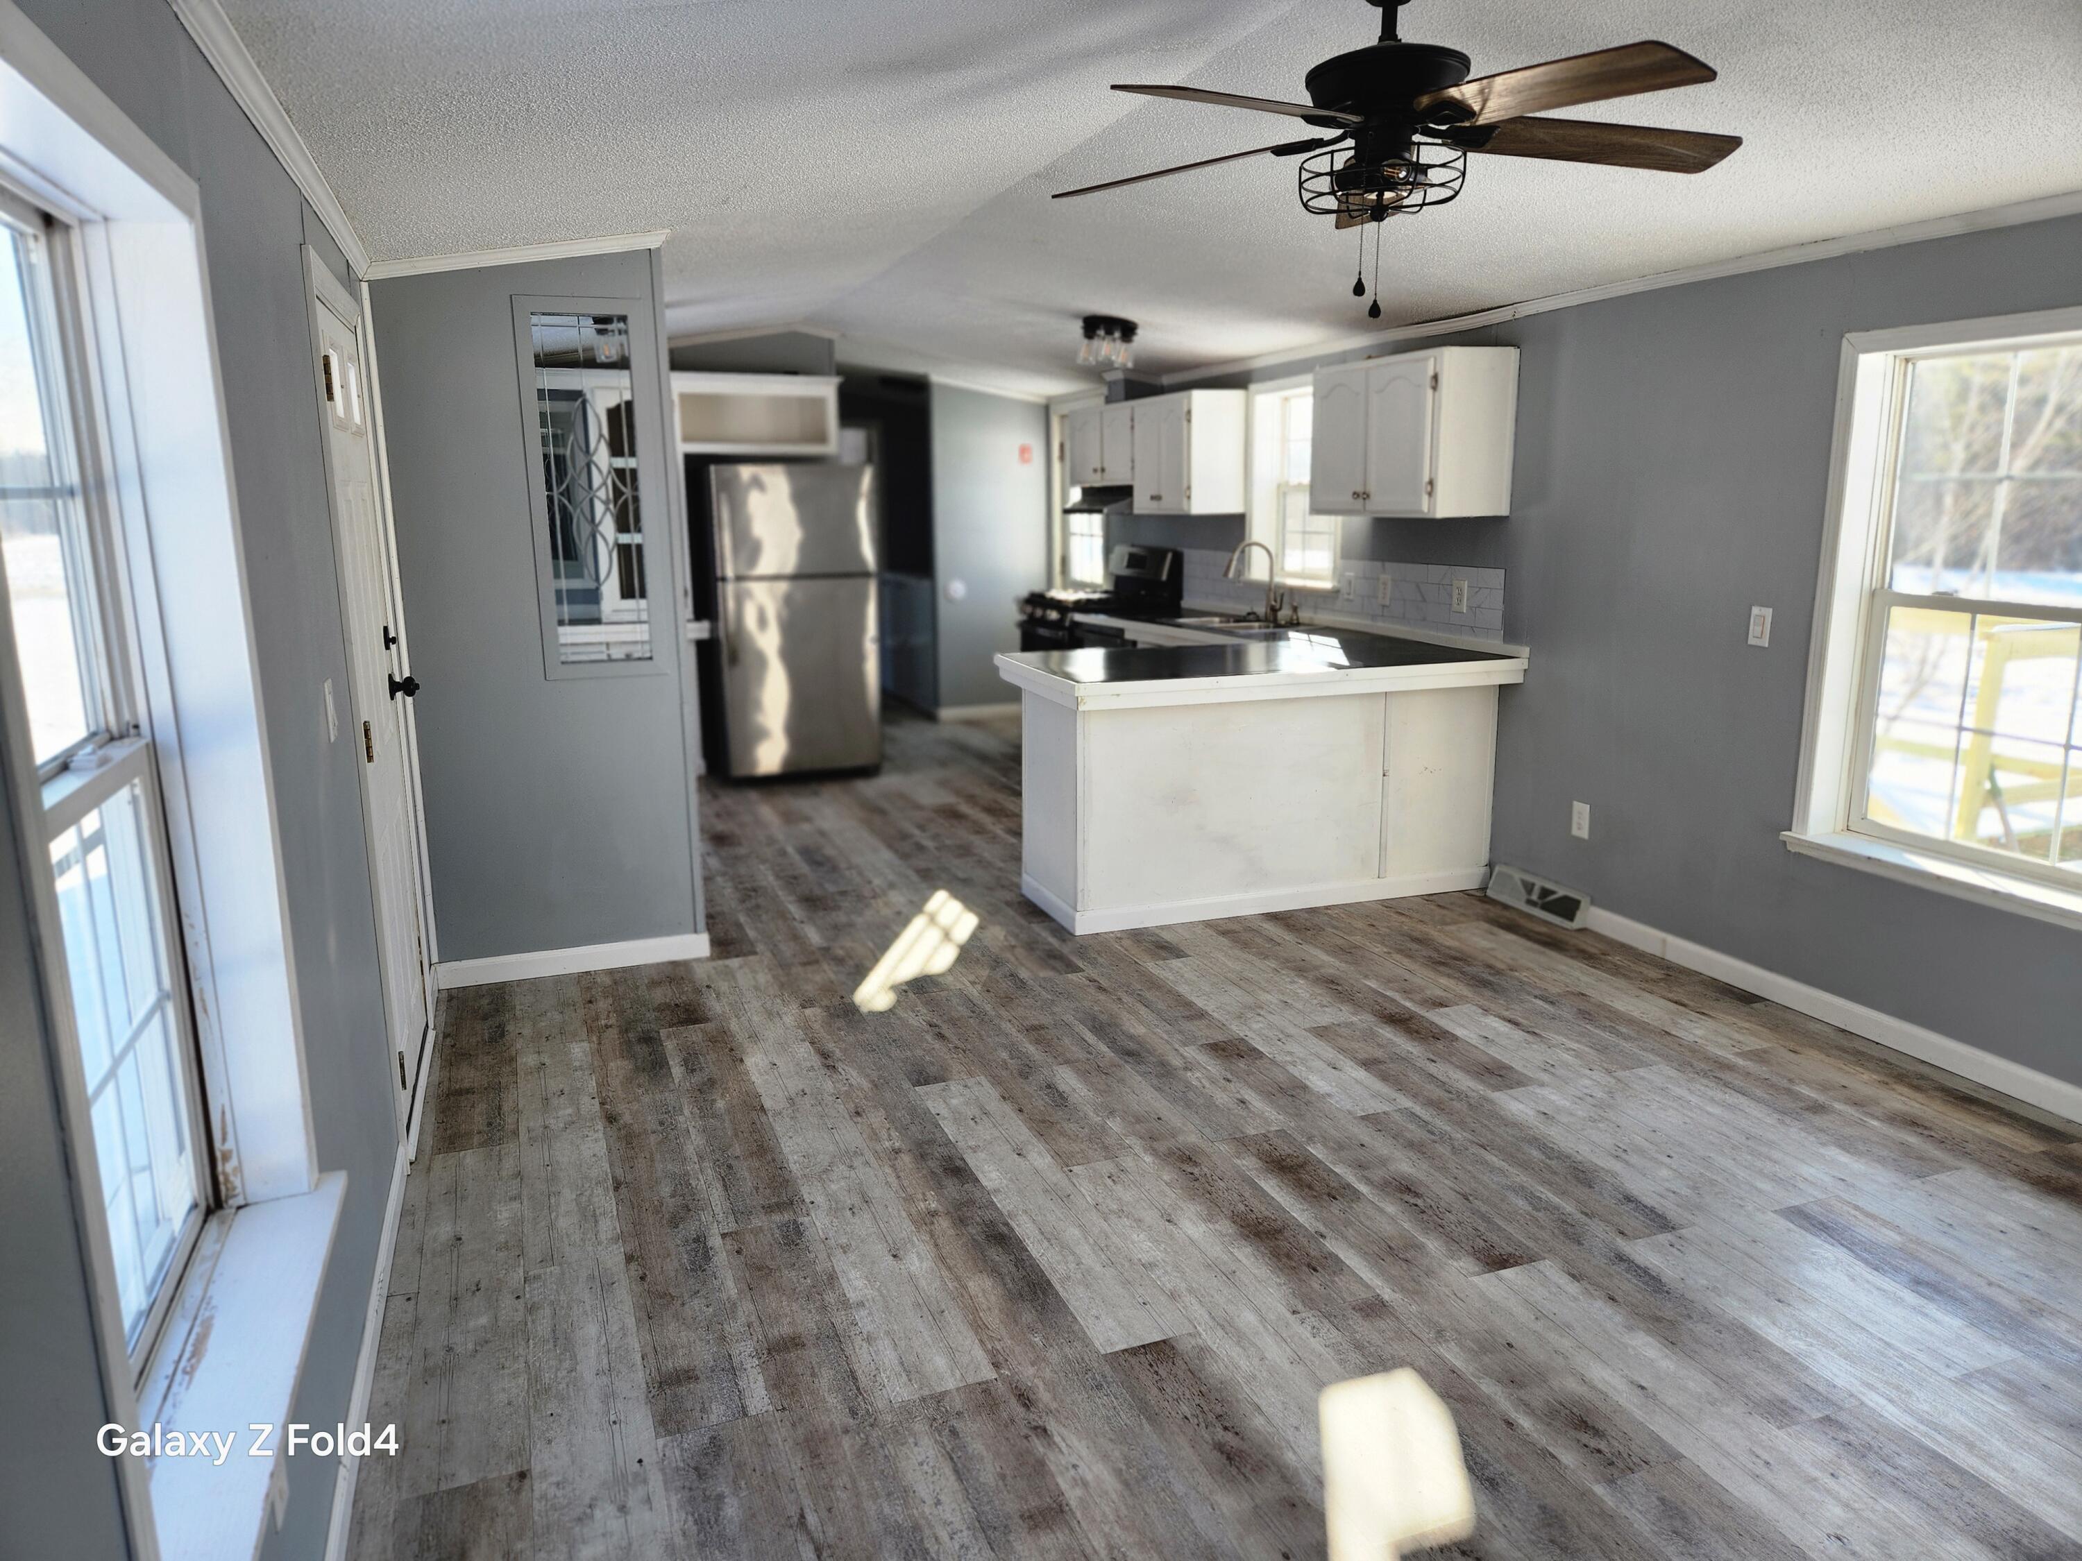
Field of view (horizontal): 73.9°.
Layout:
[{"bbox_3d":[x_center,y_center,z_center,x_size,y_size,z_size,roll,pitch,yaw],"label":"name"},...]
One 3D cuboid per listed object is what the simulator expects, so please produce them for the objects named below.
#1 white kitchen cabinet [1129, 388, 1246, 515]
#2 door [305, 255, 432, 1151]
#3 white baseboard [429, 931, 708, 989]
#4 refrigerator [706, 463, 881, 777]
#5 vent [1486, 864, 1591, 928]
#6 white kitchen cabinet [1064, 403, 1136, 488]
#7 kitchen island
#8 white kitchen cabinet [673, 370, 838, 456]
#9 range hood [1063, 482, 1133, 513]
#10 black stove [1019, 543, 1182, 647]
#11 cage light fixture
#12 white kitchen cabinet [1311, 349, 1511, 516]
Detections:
[{"bbox_3d":[0.765,-1.678,7.140,0.311,0.593,0.662,-5,12,-19],"label":"white kitchen cabinet"},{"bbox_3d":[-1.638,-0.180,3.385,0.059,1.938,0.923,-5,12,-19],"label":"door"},{"bbox_3d":[-1.503,0.582,4.479,0.838,0.082,0.019,-5,12,-19],"label":"white baseboard"},{"bbox_3d":[-1.442,-0.930,7.950,0.857,1.699,0.762,-5,12,-19],"label":"refrigerator"},{"bbox_3d":[1.800,0.422,5.032,0.073,0.113,0.486,-5,12,-19],"label":"vent"},{"bbox_3d":[0.490,-1.902,7.874,0.311,0.438,0.952,-5,12,-19],"label":"white kitchen cabinet"},{"bbox_3d":[0.803,-0.011,5.232,1.743,0.904,0.850,-5,12,-19],"label":"kitchen island"},{"bbox_3d":[-1.647,-2.053,7.848,0.886,0.413,0.557,-5,12,-19],"label":"white kitchen cabinet"},{"bbox_3d":[0.447,-1.587,7.801,0.486,0.152,0.733,-5,12,-19],"label":"range hood"},{"bbox_3d":[0.341,-0.705,7.969,0.689,1.213,0.769,-5,12,-19],"label":"black stove"},{"bbox_3d":[0.305,-2.011,6.351,0.249,0.215,0.249,-5,12,-19],"label":"cage light fixture"},{"bbox_3d":[1.415,-1.324,5.351,0.321,0.590,0.875,-5,12,-19],"label":"white kitchen cabinet"}]

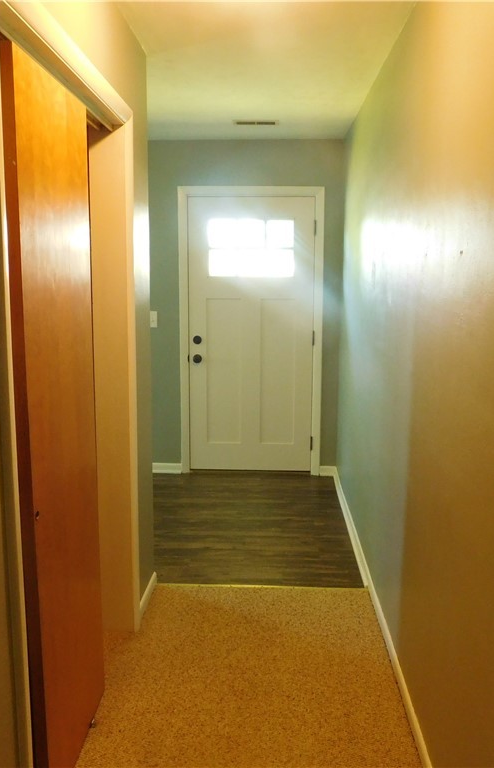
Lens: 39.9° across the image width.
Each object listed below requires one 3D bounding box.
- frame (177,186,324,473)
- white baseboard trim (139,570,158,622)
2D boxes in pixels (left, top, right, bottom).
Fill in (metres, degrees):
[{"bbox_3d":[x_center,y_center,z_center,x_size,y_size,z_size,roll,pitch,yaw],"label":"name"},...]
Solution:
[{"bbox_3d":[0.031,-0.359,5.040,1.045,2.110,0.120,1,9,2],"label":"frame"},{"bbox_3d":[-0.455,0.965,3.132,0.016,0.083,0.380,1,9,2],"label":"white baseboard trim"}]

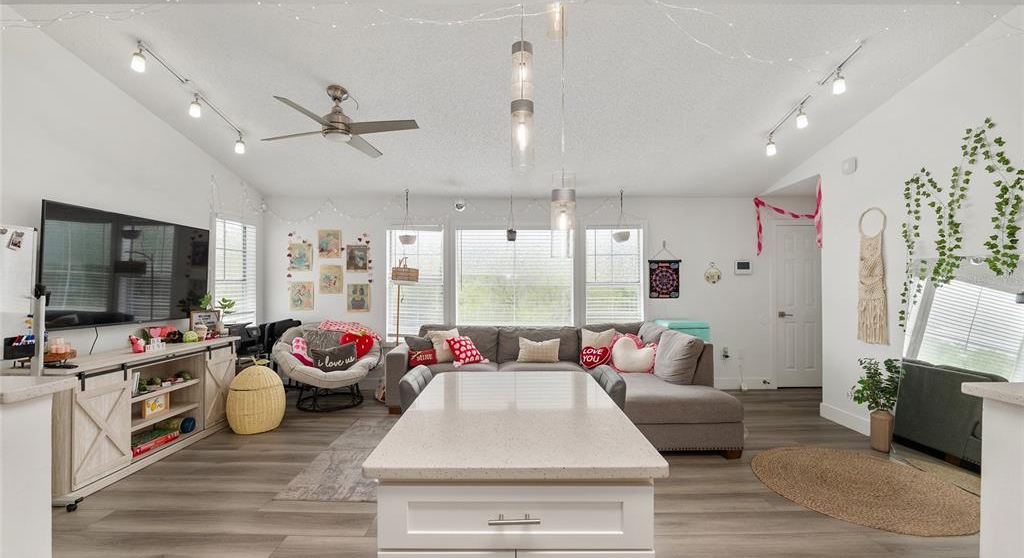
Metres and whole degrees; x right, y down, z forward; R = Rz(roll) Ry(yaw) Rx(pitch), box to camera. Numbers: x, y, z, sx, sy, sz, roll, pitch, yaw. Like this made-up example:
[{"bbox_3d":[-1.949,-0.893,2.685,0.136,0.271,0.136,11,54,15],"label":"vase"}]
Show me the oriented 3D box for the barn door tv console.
[{"bbox_3d":[-2.755,0.946,3.000,0.480,0.780,1.440,0,-1,0],"label":"barn door tv console"}]

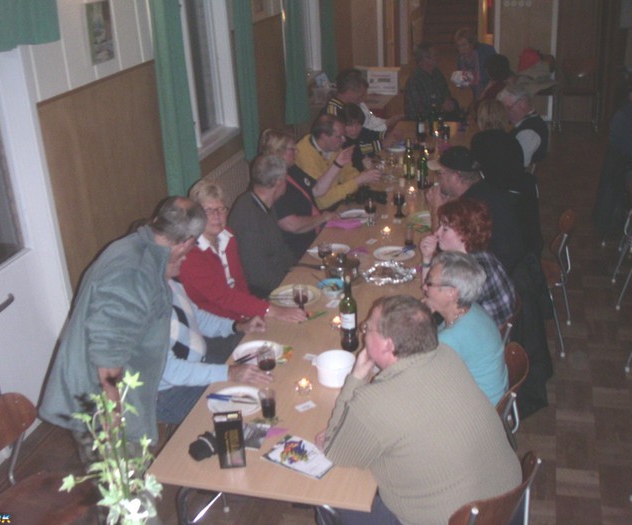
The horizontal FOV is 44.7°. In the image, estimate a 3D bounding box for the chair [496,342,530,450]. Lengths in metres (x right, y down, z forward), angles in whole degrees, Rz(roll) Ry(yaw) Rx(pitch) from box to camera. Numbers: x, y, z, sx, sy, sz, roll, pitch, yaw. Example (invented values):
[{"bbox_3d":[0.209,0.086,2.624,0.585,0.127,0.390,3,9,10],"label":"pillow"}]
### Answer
[{"bbox_3d":[0.642,0.706,3.245,0.510,0.810,0.440,3,24,15],"label":"chair"}]

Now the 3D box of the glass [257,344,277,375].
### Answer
[{"bbox_3d":[-0.182,0.376,2.826,0.072,0.152,0.072,4,24,13],"label":"glass"}]

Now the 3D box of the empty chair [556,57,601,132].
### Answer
[{"bbox_3d":[3.246,-2.070,9.422,0.460,0.790,0.500,4,24,13],"label":"empty chair"}]

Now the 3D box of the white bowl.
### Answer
[{"bbox_3d":[0.075,0.421,3.003,0.155,0.092,0.155,-3,22,1],"label":"white bowl"}]

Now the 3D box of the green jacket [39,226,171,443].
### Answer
[{"bbox_3d":[-0.761,0.260,2.865,0.480,0.800,0.580,11,17,-24],"label":"green jacket"}]

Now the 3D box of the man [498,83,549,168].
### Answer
[{"bbox_3d":[1.374,-0.689,5.785,0.700,1.260,0.500,3,24,15],"label":"man"}]

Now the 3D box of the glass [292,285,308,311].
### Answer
[{"bbox_3d":[-0.066,0.174,3.536,0.074,0.148,0.074,3,24,15],"label":"glass"}]

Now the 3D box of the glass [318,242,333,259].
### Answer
[{"bbox_3d":[0.050,-0.034,3.779,0.070,0.150,0.070,4,24,13],"label":"glass"}]

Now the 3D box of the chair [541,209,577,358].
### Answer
[{"bbox_3d":[1.272,0.064,4.522,0.500,0.800,0.450,7,25,20],"label":"chair"}]

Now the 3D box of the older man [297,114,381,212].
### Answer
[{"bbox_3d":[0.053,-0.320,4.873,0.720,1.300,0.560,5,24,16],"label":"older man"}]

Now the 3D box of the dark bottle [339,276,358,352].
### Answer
[{"bbox_3d":[0.135,0.210,3.208,0.074,0.322,0.074,3,23,14],"label":"dark bottle"}]

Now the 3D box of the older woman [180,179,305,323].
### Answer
[{"bbox_3d":[-0.371,0.275,3.780,0.720,1.280,0.530,16,30,38],"label":"older woman"}]

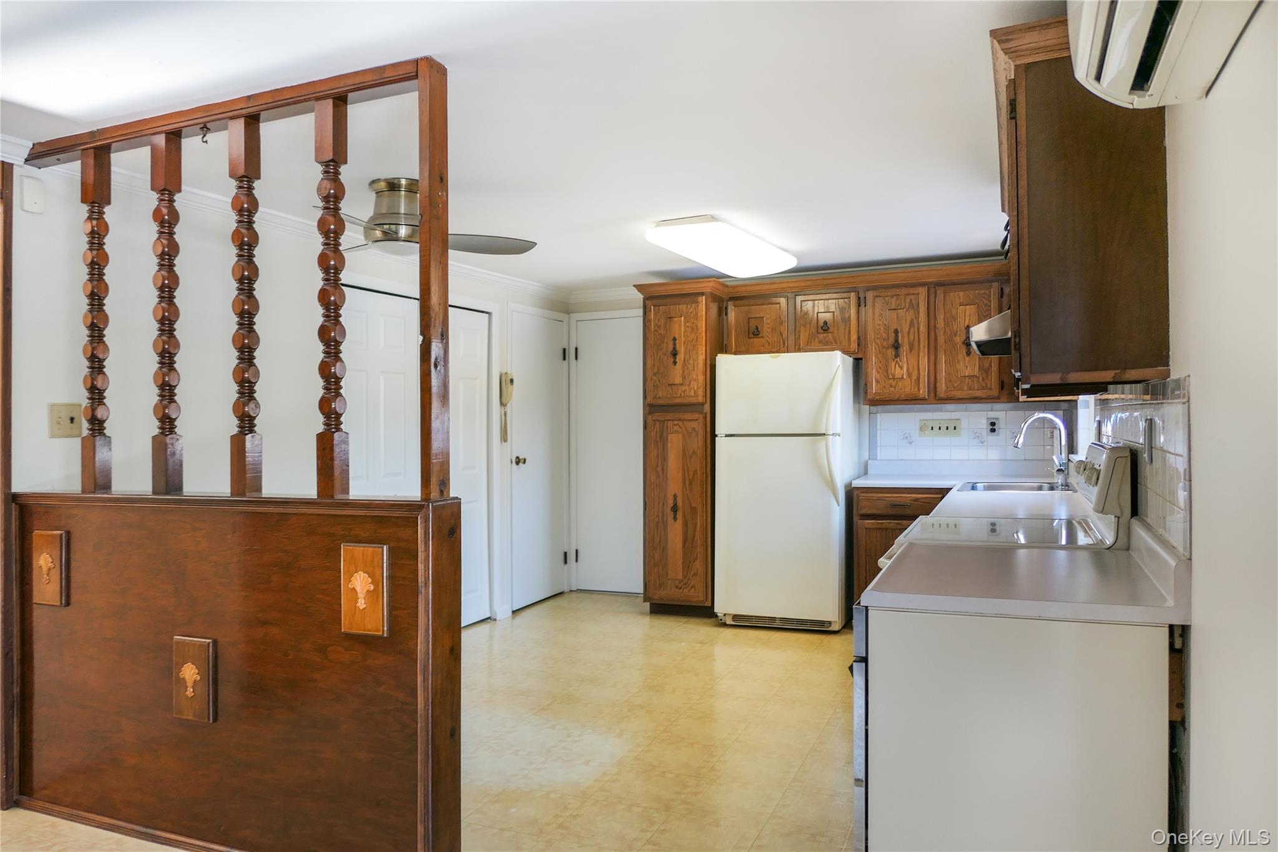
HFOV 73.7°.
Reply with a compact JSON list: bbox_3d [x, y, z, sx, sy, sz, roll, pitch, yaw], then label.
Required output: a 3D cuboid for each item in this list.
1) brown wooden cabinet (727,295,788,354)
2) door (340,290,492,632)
[{"bbox_3d":[0.842,-0.649,5.757,0.425,0.415,0.325,-1,-1,24],"label":"brown wooden cabinet"},{"bbox_3d":[-1.247,0.253,4.948,0.050,1.957,1.395,-1,-1,24],"label":"door"}]

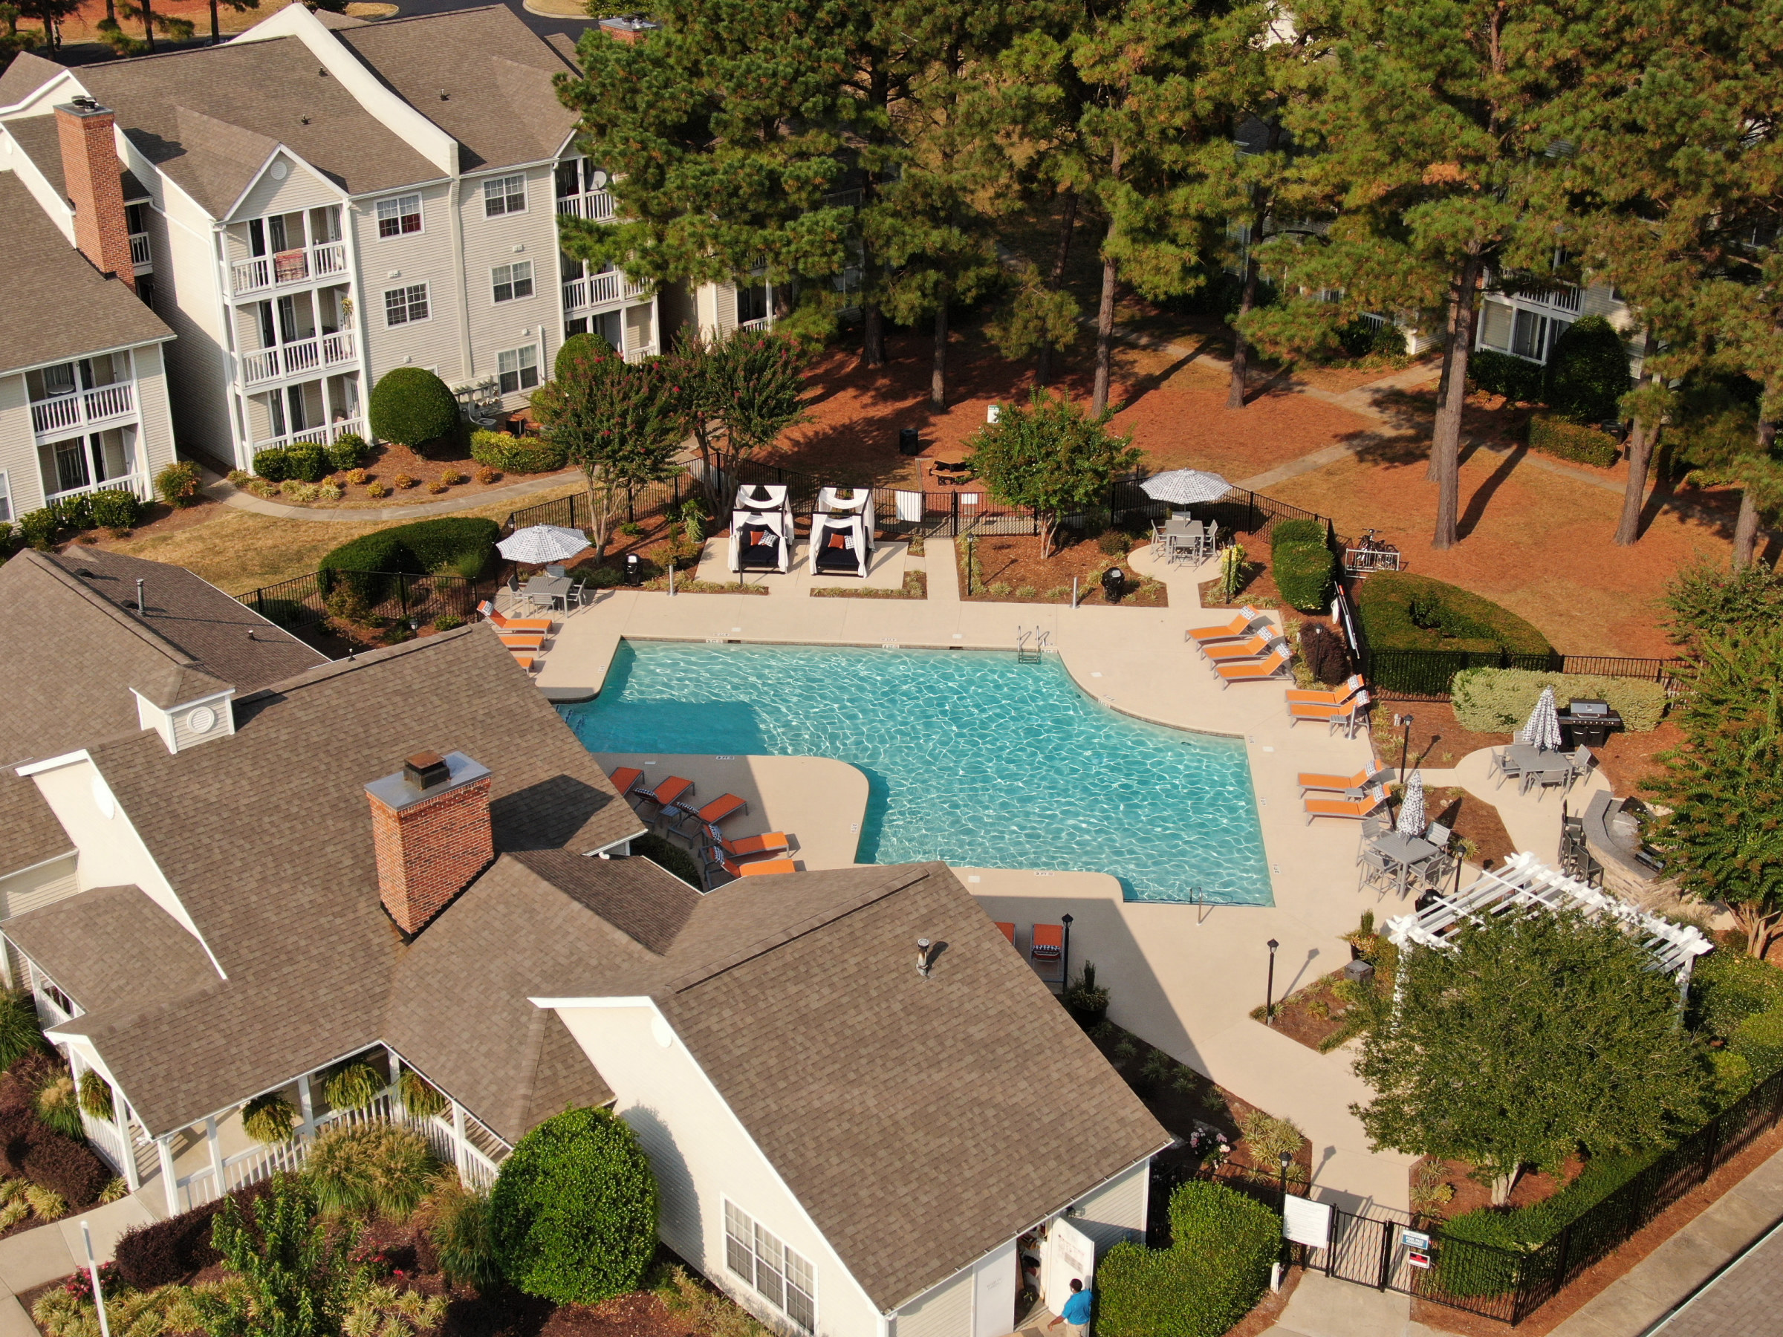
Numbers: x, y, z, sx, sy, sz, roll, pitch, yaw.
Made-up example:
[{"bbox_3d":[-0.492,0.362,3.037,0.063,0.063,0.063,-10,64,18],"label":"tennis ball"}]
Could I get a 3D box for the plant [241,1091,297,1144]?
[{"bbox_3d":[-11.181,8.076,42.594,0.920,0.920,0.920,0,23,0],"label":"plant"}]

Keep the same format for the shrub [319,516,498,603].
[{"bbox_3d":[-14.120,-3.229,69.863,4.800,1.450,3.600,2,26,4],"label":"shrub"}]

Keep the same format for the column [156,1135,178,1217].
[{"bbox_3d":[-12.940,9.306,42.659,0.160,2.350,0.160,-21,33,-37],"label":"column"}]

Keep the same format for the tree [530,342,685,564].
[{"bbox_3d":[-8.452,-6.399,71.319,4.600,6.700,4.500,0,23,0],"label":"tree"}]

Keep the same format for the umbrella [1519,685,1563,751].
[{"bbox_3d":[15.786,1.604,57.440,0.850,2.560,0.850,-2,23,-5],"label":"umbrella"}]

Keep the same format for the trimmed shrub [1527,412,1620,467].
[{"bbox_3d":[22.870,-7.661,79.460,3.050,1.150,1.220,22,33,38],"label":"trimmed shrub"}]

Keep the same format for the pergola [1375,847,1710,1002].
[{"bbox_3d":[12.792,6.153,46.553,4.800,2.750,4.800,-20,32,-36],"label":"pergola"}]

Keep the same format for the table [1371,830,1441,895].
[{"bbox_3d":[11.476,4.413,53.012,1.060,0.950,1.060,-15,27,-31],"label":"table"}]

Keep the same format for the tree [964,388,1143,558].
[{"bbox_3d":[4.784,-5.688,71.311,5.300,5.200,5.200,0,23,0],"label":"tree"}]

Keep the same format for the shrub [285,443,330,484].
[{"bbox_3d":[-19.100,-6.698,77.427,1.300,1.170,1.300,0,26,0],"label":"shrub"}]

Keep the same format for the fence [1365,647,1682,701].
[{"bbox_3d":[16.101,0.287,60.649,8.000,1.400,0.080,1,25,3],"label":"fence"}]

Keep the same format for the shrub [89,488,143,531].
[{"bbox_3d":[-24.150,-4.952,73.806,1.380,1.150,1.420,22,33,38],"label":"shrub"}]

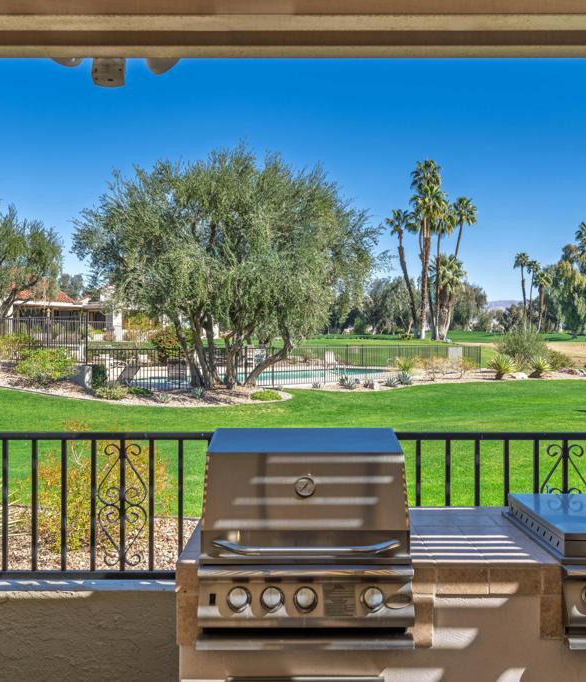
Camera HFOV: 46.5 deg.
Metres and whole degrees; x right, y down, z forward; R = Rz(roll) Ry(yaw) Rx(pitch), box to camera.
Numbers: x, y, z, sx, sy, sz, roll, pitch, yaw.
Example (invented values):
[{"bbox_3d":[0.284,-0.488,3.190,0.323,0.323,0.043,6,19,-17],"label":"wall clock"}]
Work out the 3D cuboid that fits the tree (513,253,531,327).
[{"bbox_3d":[44.393,-9.672,132.000,3.482,14.894,3.300,0,0,0],"label":"tree"}]

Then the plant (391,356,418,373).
[{"bbox_3d":[5.498,1.178,33.500,1.227,0.835,1.150,0,0,0],"label":"plant"}]

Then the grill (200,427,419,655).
[{"bbox_3d":[0.044,0.671,2.471,0.706,0.653,0.583,0,0,0],"label":"grill"}]

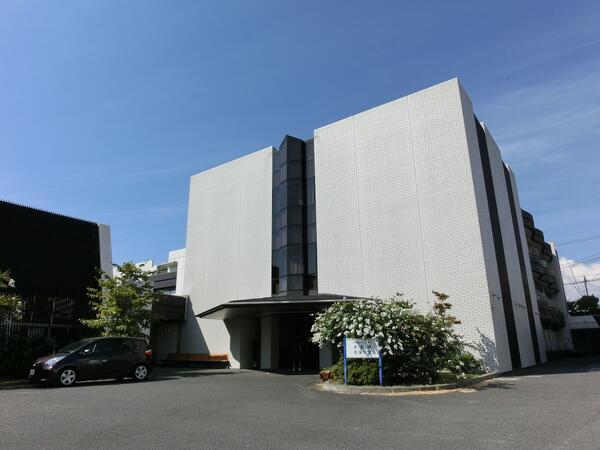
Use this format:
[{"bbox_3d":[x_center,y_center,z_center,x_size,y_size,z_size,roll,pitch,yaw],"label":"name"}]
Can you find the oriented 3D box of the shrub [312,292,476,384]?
[{"bbox_3d":[2.947,3.550,13.120,3.700,2.600,4.300,-12,-20,34],"label":"shrub"}]

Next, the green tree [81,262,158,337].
[{"bbox_3d":[-8.117,4.156,18.704,3.300,5.000,3.300,-12,-20,34],"label":"green tree"}]

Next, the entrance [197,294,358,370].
[{"bbox_3d":[-1.807,5.527,21.923,11.800,4.150,5.300,-12,-20,34],"label":"entrance"}]

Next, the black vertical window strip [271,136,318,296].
[{"bbox_3d":[-0.412,-0.631,26.214,3.400,10.200,1.400,-12,-20,34],"label":"black vertical window strip"}]

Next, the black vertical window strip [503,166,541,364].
[{"bbox_3d":[15.511,2.494,29.369,0.400,13.900,2.400,-12,-20,34],"label":"black vertical window strip"}]

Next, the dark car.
[{"bbox_3d":[-7.263,4.799,14.752,1.695,1.525,3.900,-14,-22,38],"label":"dark car"}]

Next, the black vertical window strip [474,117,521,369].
[{"bbox_3d":[10.882,0.675,23.168,0.400,13.900,2.600,-12,-20,34],"label":"black vertical window strip"}]

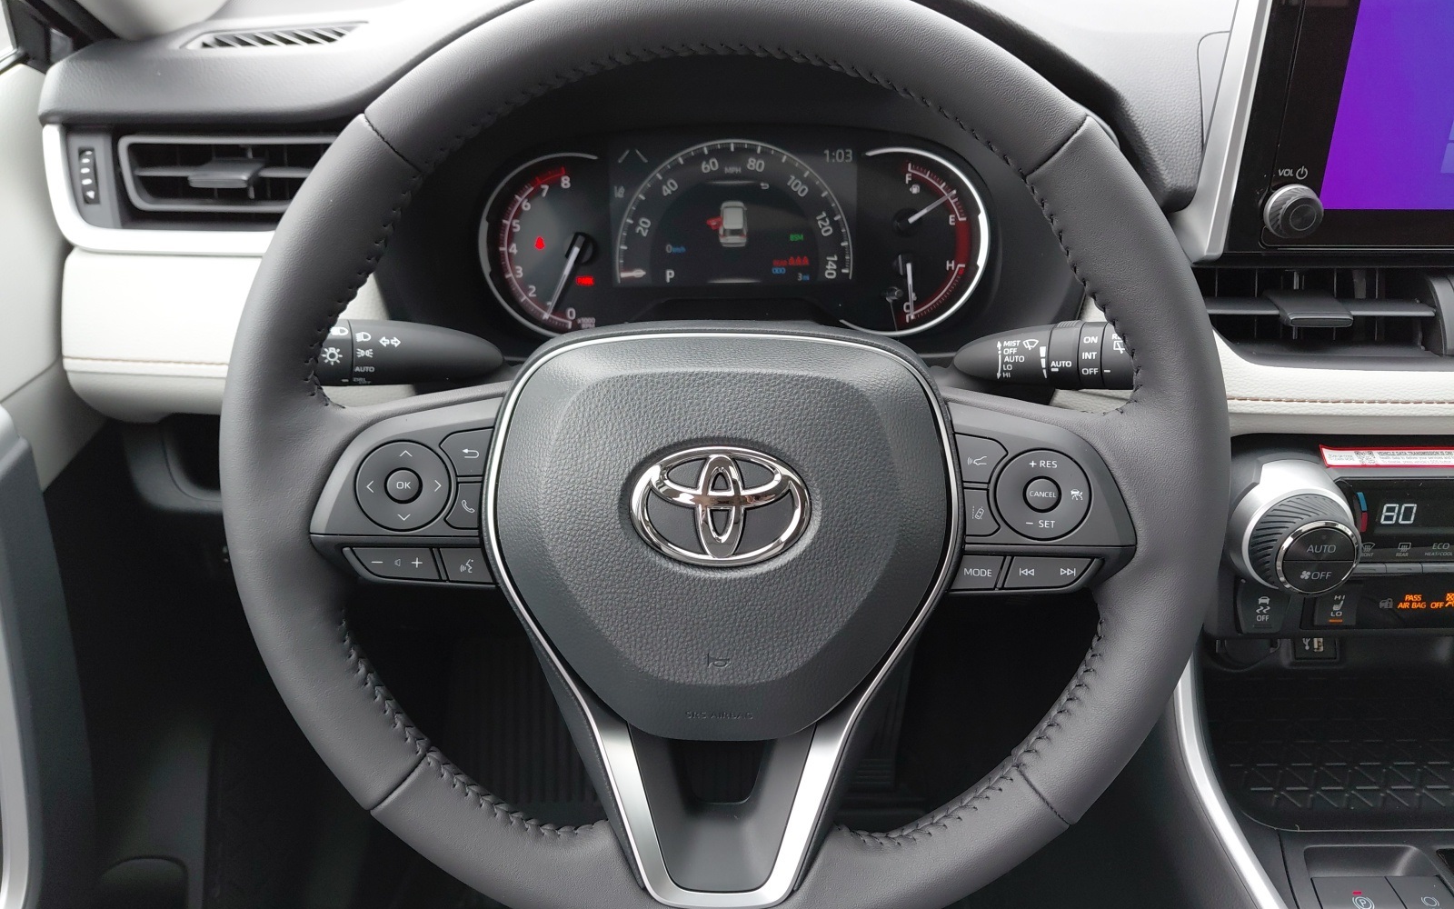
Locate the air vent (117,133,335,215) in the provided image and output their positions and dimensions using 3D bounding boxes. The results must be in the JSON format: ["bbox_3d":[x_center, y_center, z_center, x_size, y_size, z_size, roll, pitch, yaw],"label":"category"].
[{"bbox_3d":[-0.266,-0.151,0.565,0.112,0.040,0.035,0,20,0],"label":"air vent"}]

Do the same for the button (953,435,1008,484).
[{"bbox_3d":[0.094,0.002,0.392,0.019,0.019,0.008,0,12,0],"label":"button"}]

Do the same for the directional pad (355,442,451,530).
[{"bbox_3d":[-0.121,0.011,0.395,0.036,0.035,0.010,0,12,0],"label":"directional pad"}]

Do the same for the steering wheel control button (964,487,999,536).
[{"bbox_3d":[0.096,0.021,0.396,0.013,0.019,0.008,0,12,0],"label":"steering wheel control button"}]

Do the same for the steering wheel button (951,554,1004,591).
[{"bbox_3d":[0.097,0.045,0.407,0.021,0.015,0.008,0,12,0],"label":"steering wheel button"}]

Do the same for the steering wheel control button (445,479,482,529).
[{"bbox_3d":[-0.100,0.019,0.401,0.013,0.020,0.006,0,13,0],"label":"steering wheel control button"}]

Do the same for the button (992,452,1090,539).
[{"bbox_3d":[0.121,0.016,0.402,0.035,0.034,0.008,0,13,0],"label":"button"}]

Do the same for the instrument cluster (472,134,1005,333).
[{"bbox_3d":[0.005,-0.139,0.662,0.314,0.128,0.042,0,11,0],"label":"instrument cluster"}]

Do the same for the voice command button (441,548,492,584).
[{"bbox_3d":[-0.101,0.043,0.408,0.020,0.014,0.006,0,15,0],"label":"voice command button"}]

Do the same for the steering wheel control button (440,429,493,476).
[{"bbox_3d":[-0.099,-0.001,0.398,0.019,0.018,0.006,0,13,0],"label":"steering wheel control button"}]

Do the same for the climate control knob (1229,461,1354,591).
[{"bbox_3d":[0.282,0.043,0.516,0.060,0.061,0.036,0,24,0],"label":"climate control knob"}]

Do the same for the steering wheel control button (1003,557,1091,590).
[{"bbox_3d":[0.123,0.045,0.407,0.035,0.014,0.008,0,12,0],"label":"steering wheel control button"}]

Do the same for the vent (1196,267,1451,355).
[{"bbox_3d":[0.309,-0.075,0.552,0.132,0.042,0.038,0,20,0],"label":"vent"}]

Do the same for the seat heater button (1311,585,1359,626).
[{"bbox_3d":[0.314,0.077,0.545,0.024,0.025,0.010,0,24,0],"label":"seat heater button"}]

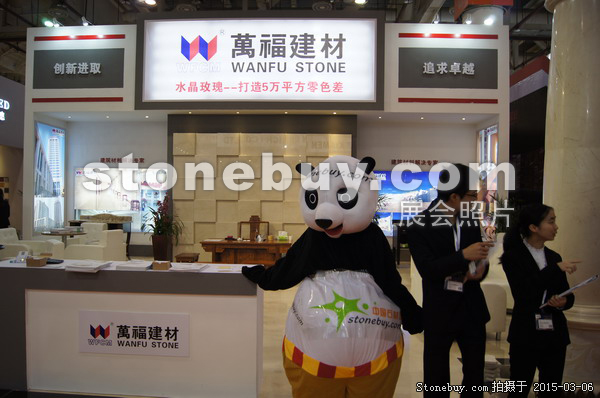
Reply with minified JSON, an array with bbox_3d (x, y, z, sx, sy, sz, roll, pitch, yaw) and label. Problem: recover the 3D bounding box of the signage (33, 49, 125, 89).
[{"bbox_3d":[-4.879,-2.874,9.899,2.035,0.870,0.080,1,0,2],"label":"signage"}]

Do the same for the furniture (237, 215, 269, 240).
[{"bbox_3d":[-0.923,0.943,8.672,0.608,1.170,0.520,1,0,2],"label":"furniture"}]

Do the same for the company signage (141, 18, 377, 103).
[{"bbox_3d":[-0.875,-2.977,9.663,5.033,1.768,0.160,1,0,2],"label":"company signage"}]

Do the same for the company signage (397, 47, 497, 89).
[{"bbox_3d":[3.153,-2.793,9.586,2.087,0.862,0.080,1,0,2],"label":"company signage"}]

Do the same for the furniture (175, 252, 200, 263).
[{"bbox_3d":[-2.032,1.284,8.285,0.418,0.460,0.400,1,0,2],"label":"furniture"}]

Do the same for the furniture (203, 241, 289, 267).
[{"bbox_3d":[-0.906,1.148,8.051,1.575,0.760,0.720,1,0,2],"label":"furniture"}]

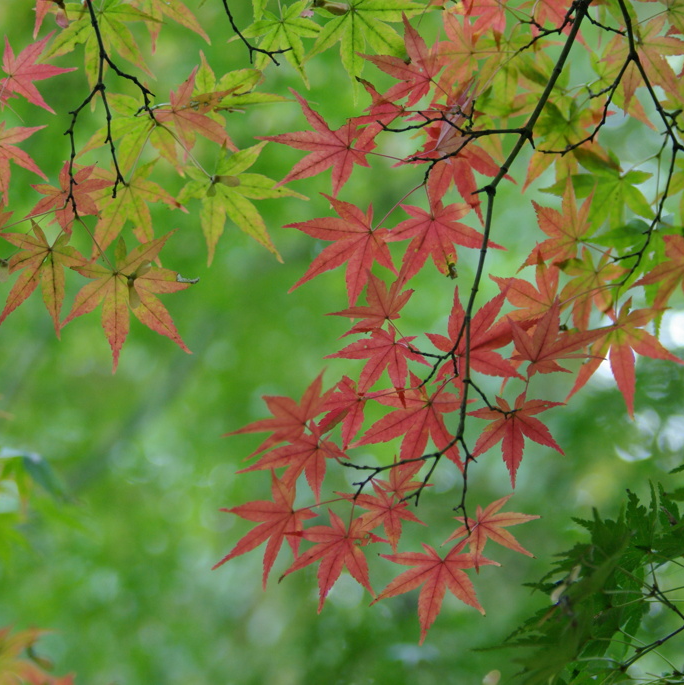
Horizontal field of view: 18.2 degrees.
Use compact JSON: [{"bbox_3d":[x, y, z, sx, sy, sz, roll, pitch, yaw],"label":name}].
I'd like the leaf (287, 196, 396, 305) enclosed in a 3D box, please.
[{"bbox_3d":[-0.001,-0.051,1.200,0.065,0.064,0.022,0,-5,10],"label":"leaf"}]

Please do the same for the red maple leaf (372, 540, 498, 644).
[{"bbox_3d":[0.050,0.135,1.150,0.068,0.055,0.018,0,10,0],"label":"red maple leaf"}]

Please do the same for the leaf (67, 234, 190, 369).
[{"bbox_3d":[-0.119,-0.022,1.200,0.076,0.079,0.023,0,-10,0],"label":"leaf"}]

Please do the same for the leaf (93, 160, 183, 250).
[{"bbox_3d":[-0.119,-0.075,1.220,0.061,0.060,0.023,0,-5,0],"label":"leaf"}]

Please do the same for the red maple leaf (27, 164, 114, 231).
[{"bbox_3d":[-0.150,-0.080,1.180,0.046,0.038,0.018,0,20,0],"label":"red maple leaf"}]

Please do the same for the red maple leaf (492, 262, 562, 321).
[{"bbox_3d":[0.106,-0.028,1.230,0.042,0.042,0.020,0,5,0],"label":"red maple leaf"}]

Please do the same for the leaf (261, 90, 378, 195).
[{"bbox_3d":[-0.014,-0.108,1.150,0.065,0.058,0.018,0,5,-15],"label":"leaf"}]

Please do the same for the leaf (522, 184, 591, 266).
[{"bbox_3d":[0.117,-0.064,1.170,0.039,0.044,0.018,0,0,20],"label":"leaf"}]

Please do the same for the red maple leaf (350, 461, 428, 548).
[{"bbox_3d":[0.024,0.094,1.200,0.049,0.047,0.018,0,0,0],"label":"red maple leaf"}]

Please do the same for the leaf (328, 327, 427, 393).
[{"bbox_3d":[0.021,0.011,1.200,0.060,0.043,0.020,0,-15,0],"label":"leaf"}]

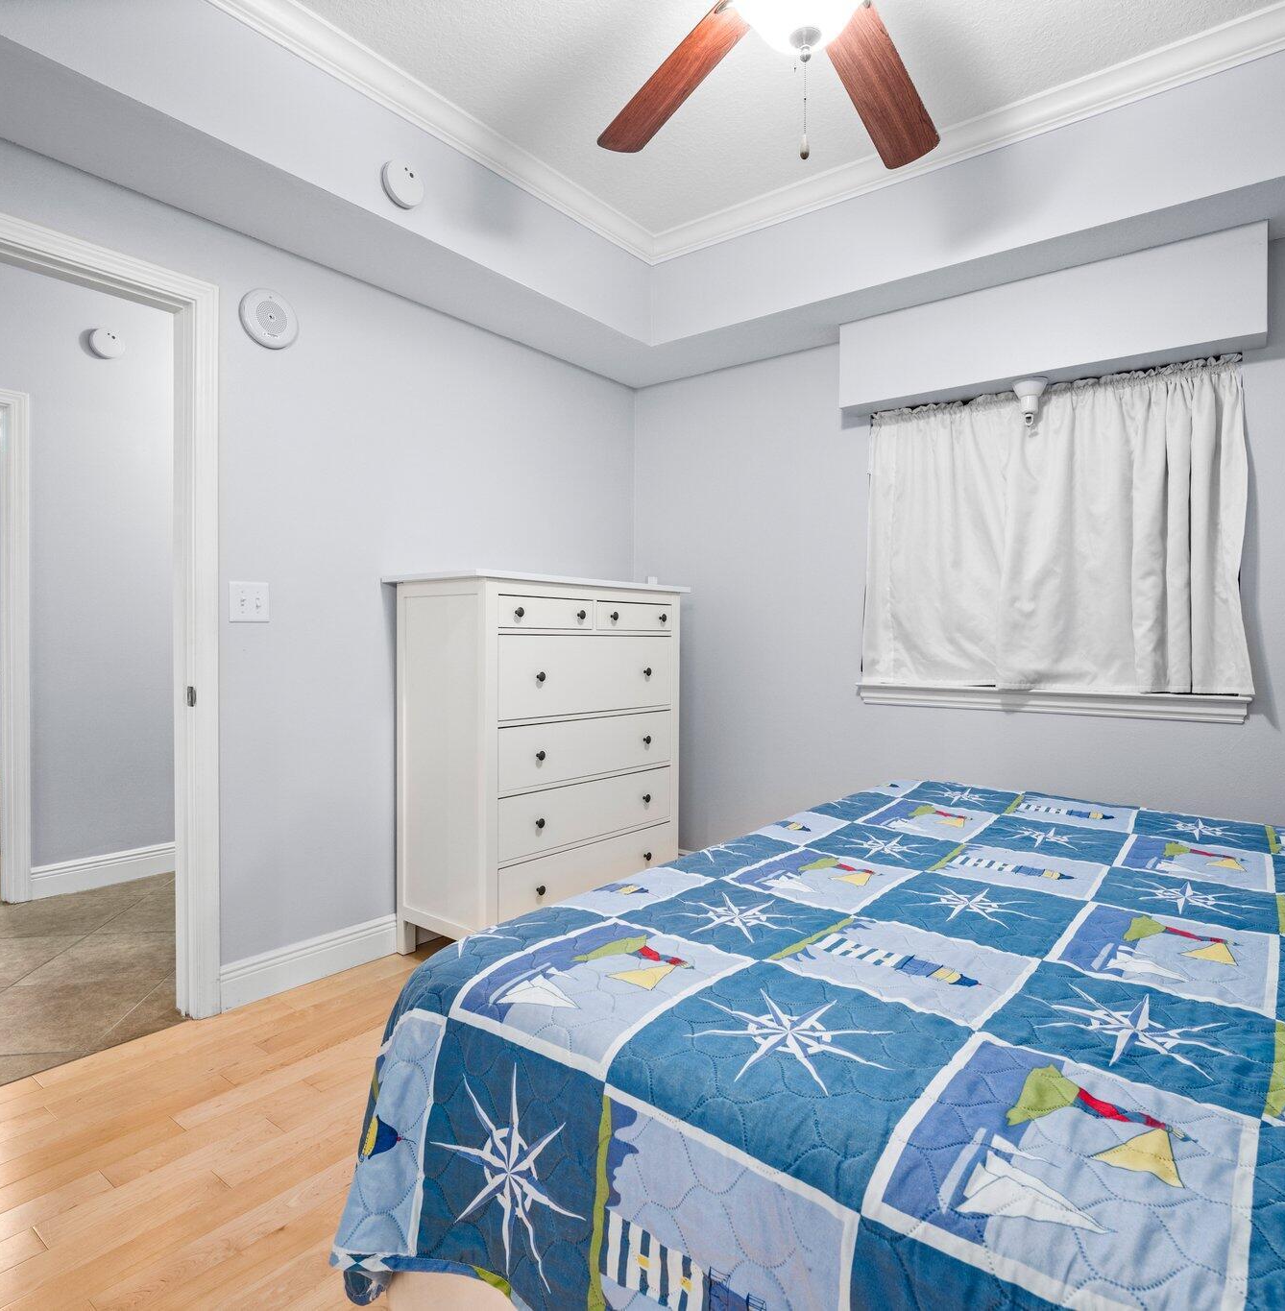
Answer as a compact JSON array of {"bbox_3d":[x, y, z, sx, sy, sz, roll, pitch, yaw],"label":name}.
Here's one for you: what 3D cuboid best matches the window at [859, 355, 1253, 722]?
[{"bbox_3d":[1.322,-0.364,2.780,1.210,1.113,0.100,1,1,38],"label":"window"}]

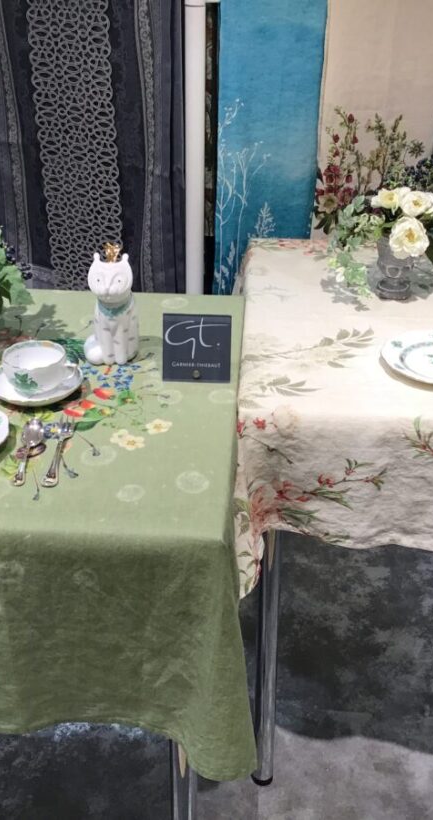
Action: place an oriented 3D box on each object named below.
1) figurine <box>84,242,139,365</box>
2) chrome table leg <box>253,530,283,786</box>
[{"bbox_3d":[-0.153,-0.158,1.422,0.076,0.178,0.076,3,28,5],"label":"figurine"},{"bbox_3d":[0.084,0.330,1.560,0.041,0.742,0.041,2,28,3],"label":"chrome table leg"}]

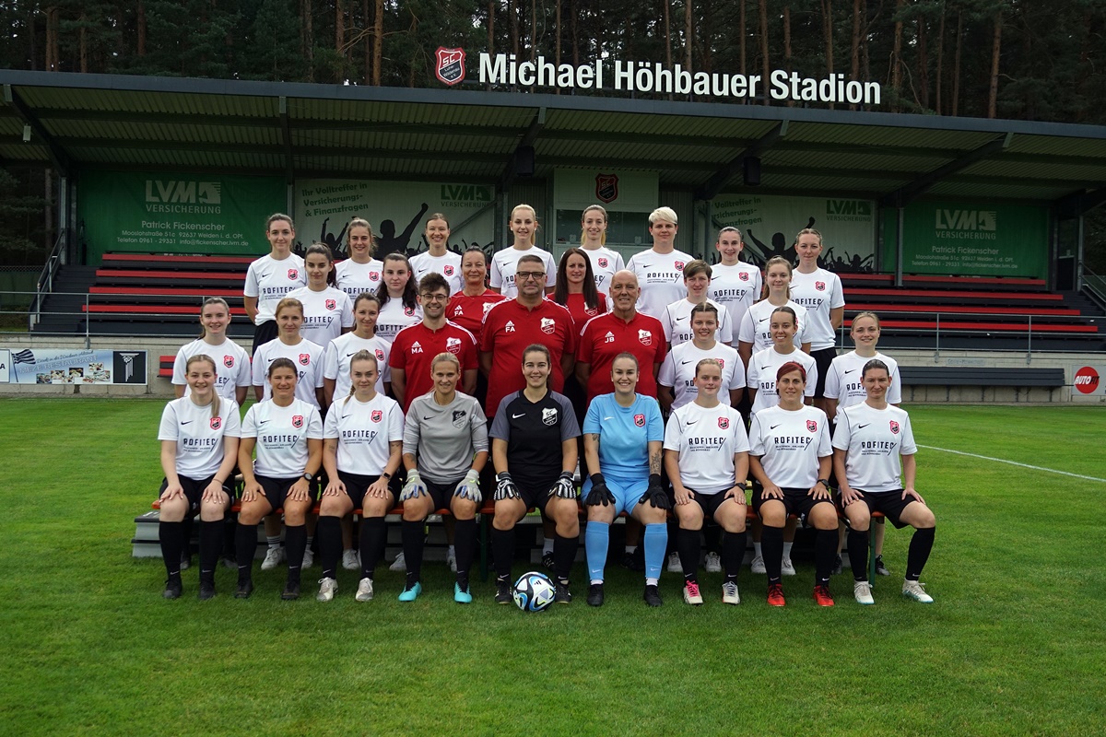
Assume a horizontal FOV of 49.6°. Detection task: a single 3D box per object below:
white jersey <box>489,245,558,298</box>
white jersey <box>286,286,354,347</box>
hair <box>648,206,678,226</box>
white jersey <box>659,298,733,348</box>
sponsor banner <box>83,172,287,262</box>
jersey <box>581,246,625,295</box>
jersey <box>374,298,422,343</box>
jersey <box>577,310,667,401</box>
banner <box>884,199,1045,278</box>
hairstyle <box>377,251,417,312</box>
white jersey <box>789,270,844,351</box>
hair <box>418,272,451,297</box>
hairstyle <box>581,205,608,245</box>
[{"bbox_3d":[-0.207,-0.552,8.106,0.470,0.560,0.260,1,1,0],"label":"white jersey"},{"bbox_3d":[-1.533,-0.251,7.860,0.460,0.580,0.270,1,1,-9],"label":"white jersey"},{"bbox_3d":[0.760,-1.012,8.200,0.200,0.190,0.220,1,1,2],"label":"hair"},{"bbox_3d":[0.946,-0.178,7.860,0.470,0.570,0.270,1,1,6],"label":"white jersey"},{"bbox_3d":[-10.409,-4.187,33.700,5.650,2.550,0.050,1,1,-10],"label":"sponsor banner"},{"bbox_3d":[0.273,-0.557,8.106,0.460,0.550,0.260,1,1,10],"label":"jersey"},{"bbox_3d":[-1.025,-0.178,7.860,0.460,0.570,0.270,1,1,-2],"label":"jersey"},{"bbox_3d":[0.434,-0.021,7.587,0.580,0.710,0.310,1,1,0],"label":"jersey"},{"bbox_3d":[11.731,-3.596,34.000,5.000,2.350,0.050,1,1,-10],"label":"banner"},{"bbox_3d":[-1.007,-0.558,7.720,0.250,0.360,0.220,1,2,-6],"label":"hairstyle"},{"bbox_3d":[1.759,-0.401,8.150,0.450,0.570,0.260,1,1,3],"label":"white jersey"},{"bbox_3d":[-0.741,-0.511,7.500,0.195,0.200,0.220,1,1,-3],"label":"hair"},{"bbox_3d":[0.286,-0.977,8.170,0.190,0.275,0.230,1,1,2],"label":"hairstyle"}]

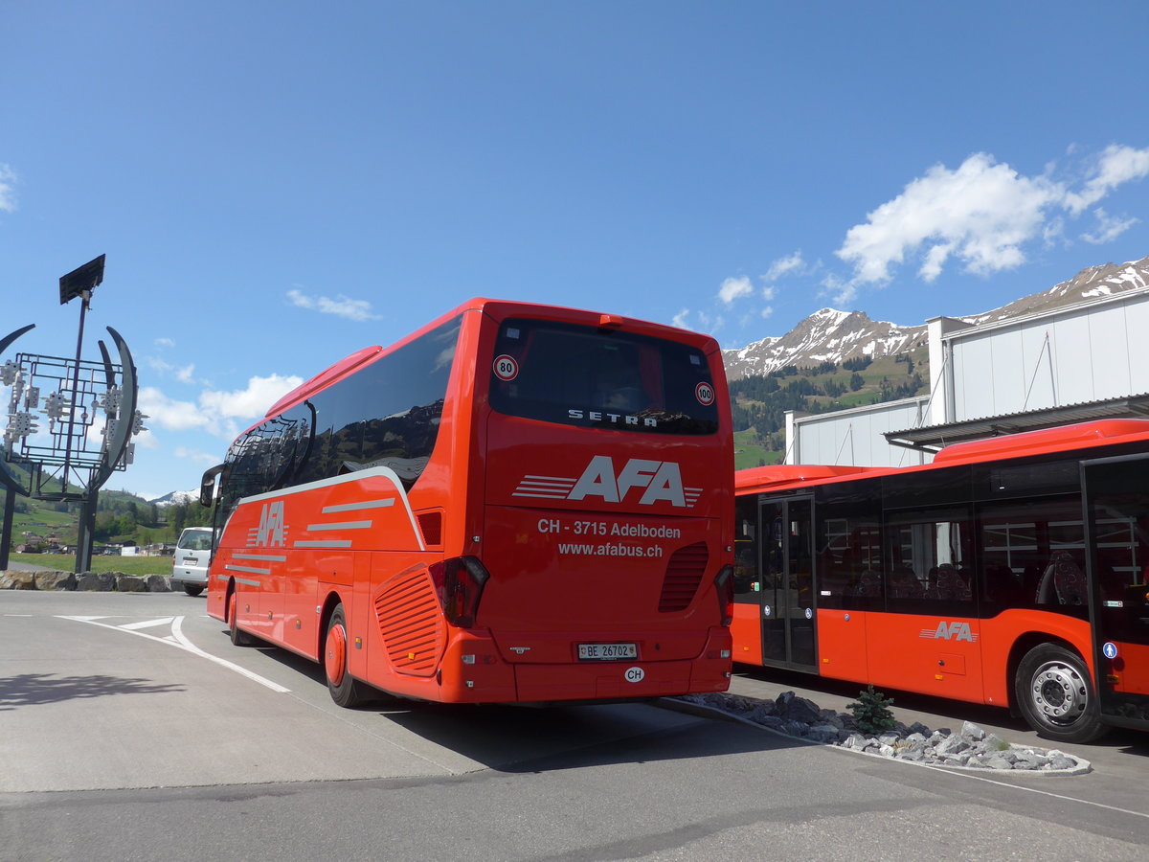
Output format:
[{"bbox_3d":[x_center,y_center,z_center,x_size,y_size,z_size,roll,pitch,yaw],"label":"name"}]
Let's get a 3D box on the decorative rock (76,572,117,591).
[{"bbox_3d":[-15.046,4.744,30.380,1.160,0.580,0.750,5,-8,-23],"label":"decorative rock"}]

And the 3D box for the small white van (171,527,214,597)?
[{"bbox_3d":[-9.870,4.100,29.720,1.920,1.970,4.890,-2,-9,28],"label":"small white van"}]

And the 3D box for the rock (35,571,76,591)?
[{"bbox_3d":[-16.246,4.700,30.280,1.160,0.580,0.750,5,-8,-23],"label":"rock"}]

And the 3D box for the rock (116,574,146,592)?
[{"bbox_3d":[-14.055,4.813,30.556,0.880,0.550,0.700,5,-8,-23],"label":"rock"}]

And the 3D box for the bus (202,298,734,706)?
[{"bbox_3d":[-2.498,1.168,12.512,2.560,3.700,12.300,6,-9,-28],"label":"bus"}]

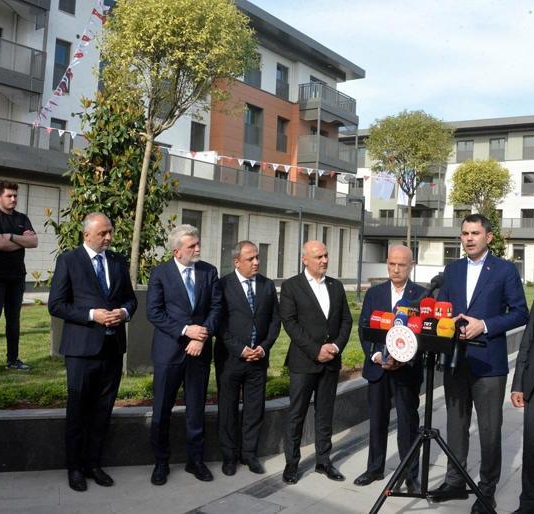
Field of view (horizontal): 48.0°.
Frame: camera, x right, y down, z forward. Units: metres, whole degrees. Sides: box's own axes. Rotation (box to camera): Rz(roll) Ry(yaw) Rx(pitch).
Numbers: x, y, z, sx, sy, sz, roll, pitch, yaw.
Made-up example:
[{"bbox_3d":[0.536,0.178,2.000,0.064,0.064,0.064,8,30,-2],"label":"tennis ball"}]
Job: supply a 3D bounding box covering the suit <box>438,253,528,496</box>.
[{"bbox_3d":[1.385,0.755,3.850,0.560,1.560,0.380,2,0,42],"label":"suit"}]

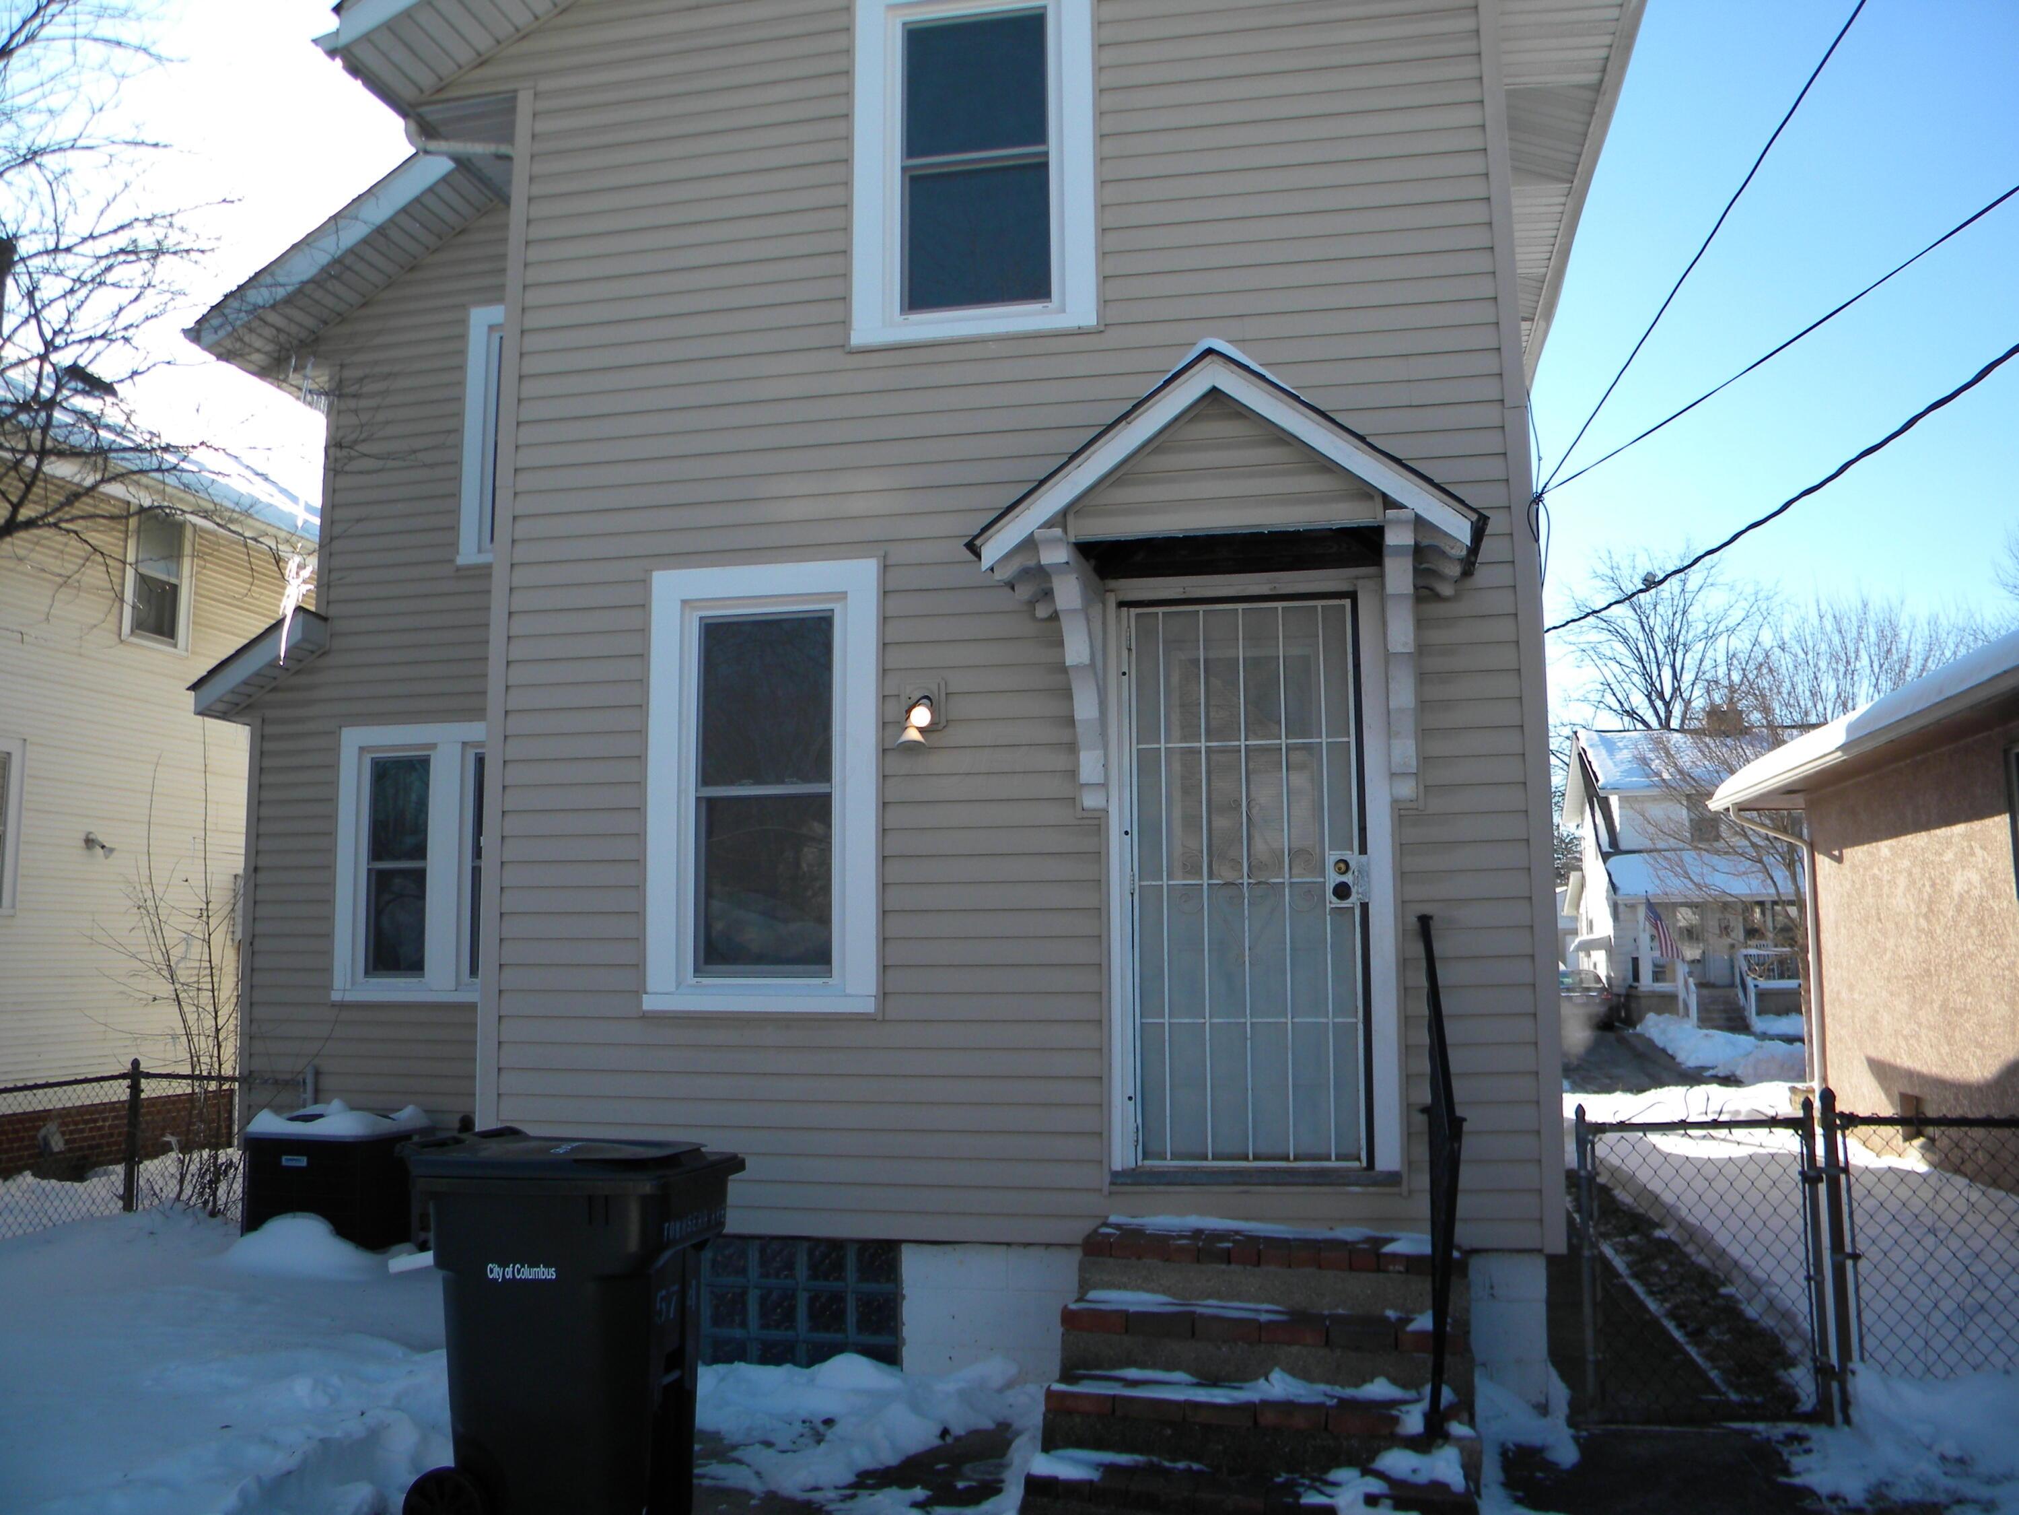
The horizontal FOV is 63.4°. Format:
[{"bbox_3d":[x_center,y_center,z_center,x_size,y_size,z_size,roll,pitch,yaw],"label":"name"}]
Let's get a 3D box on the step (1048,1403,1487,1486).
[{"bbox_3d":[0.738,2.024,4.863,1.258,0.125,0.220,-1,-7,12],"label":"step"}]

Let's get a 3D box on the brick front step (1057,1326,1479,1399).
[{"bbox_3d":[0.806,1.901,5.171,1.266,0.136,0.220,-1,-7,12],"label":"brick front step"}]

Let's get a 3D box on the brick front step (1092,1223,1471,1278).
[{"bbox_3d":[0.896,1.670,5.550,1.247,0.062,0.340,-1,-7,12],"label":"brick front step"}]

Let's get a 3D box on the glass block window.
[{"bbox_3d":[-0.788,2.066,6.117,0.787,0.560,0.090,-2,-7,11],"label":"glass block window"}]

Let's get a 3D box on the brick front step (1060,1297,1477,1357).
[{"bbox_3d":[0.810,1.802,5.218,1.246,0.062,0.290,-1,-7,12],"label":"brick front step"}]

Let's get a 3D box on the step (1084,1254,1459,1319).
[{"bbox_3d":[0.880,1.761,5.481,1.264,0.137,0.220,-1,-7,12],"label":"step"}]

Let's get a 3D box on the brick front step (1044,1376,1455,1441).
[{"bbox_3d":[0.739,1.932,4.909,1.222,0.066,0.290,-1,-7,12],"label":"brick front step"}]

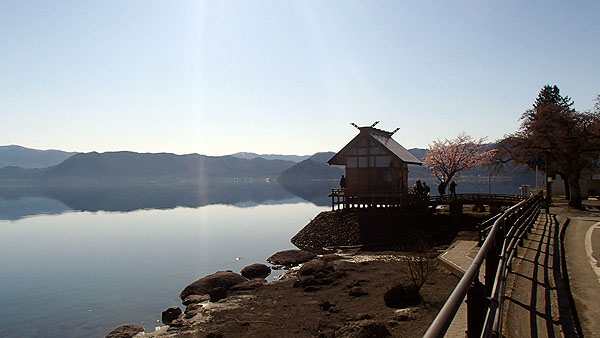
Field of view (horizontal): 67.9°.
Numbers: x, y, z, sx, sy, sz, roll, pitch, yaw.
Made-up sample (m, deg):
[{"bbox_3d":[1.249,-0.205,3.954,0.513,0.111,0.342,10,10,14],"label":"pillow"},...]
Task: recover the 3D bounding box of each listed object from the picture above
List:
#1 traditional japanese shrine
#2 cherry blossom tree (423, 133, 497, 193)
[{"bbox_3d":[6.249,-0.147,36.014,5.980,6.640,6.050,-1,-2,28],"label":"traditional japanese shrine"},{"bbox_3d":[14.675,-0.138,41.014,6.700,6.440,6.200,0,-1,0],"label":"cherry blossom tree"}]

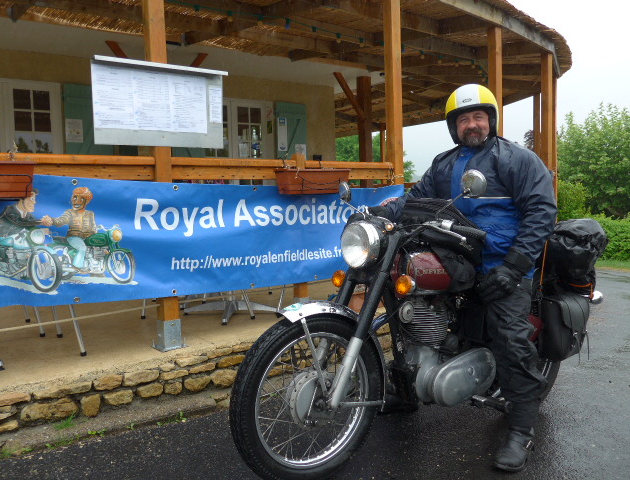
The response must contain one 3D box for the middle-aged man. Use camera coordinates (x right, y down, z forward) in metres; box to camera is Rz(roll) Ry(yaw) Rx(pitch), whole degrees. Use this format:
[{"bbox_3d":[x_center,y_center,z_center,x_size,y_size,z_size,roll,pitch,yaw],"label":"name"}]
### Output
[{"bbox_3d":[0.730,0.060,2.530,0.760,1.620,0.700,2,6,42],"label":"middle-aged man"}]

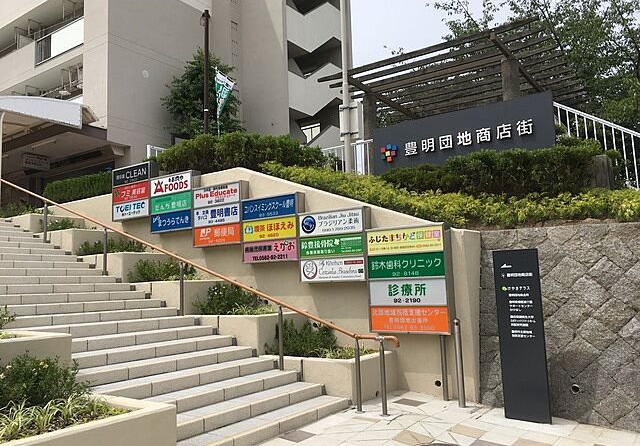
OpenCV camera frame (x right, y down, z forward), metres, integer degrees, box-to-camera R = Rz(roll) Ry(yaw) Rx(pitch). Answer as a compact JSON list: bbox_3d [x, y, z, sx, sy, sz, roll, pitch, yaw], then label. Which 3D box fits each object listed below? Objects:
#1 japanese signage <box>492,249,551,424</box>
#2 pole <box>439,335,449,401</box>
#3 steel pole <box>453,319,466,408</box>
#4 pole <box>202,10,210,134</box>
[{"bbox_3d":[2.083,1.147,5.534,0.450,1.723,0.058,-7,-7,38],"label":"japanese signage"},{"bbox_3d":[1.499,1.731,6.447,0.060,0.790,0.060,-6,-7,34],"label":"pole"},{"bbox_3d":[1.644,1.638,6.284,0.080,1.002,0.080,-6,-8,34],"label":"steel pole"},{"bbox_3d":[-2.687,-2.795,12.706,0.150,4.800,0.150,-6,-8,34],"label":"pole"}]

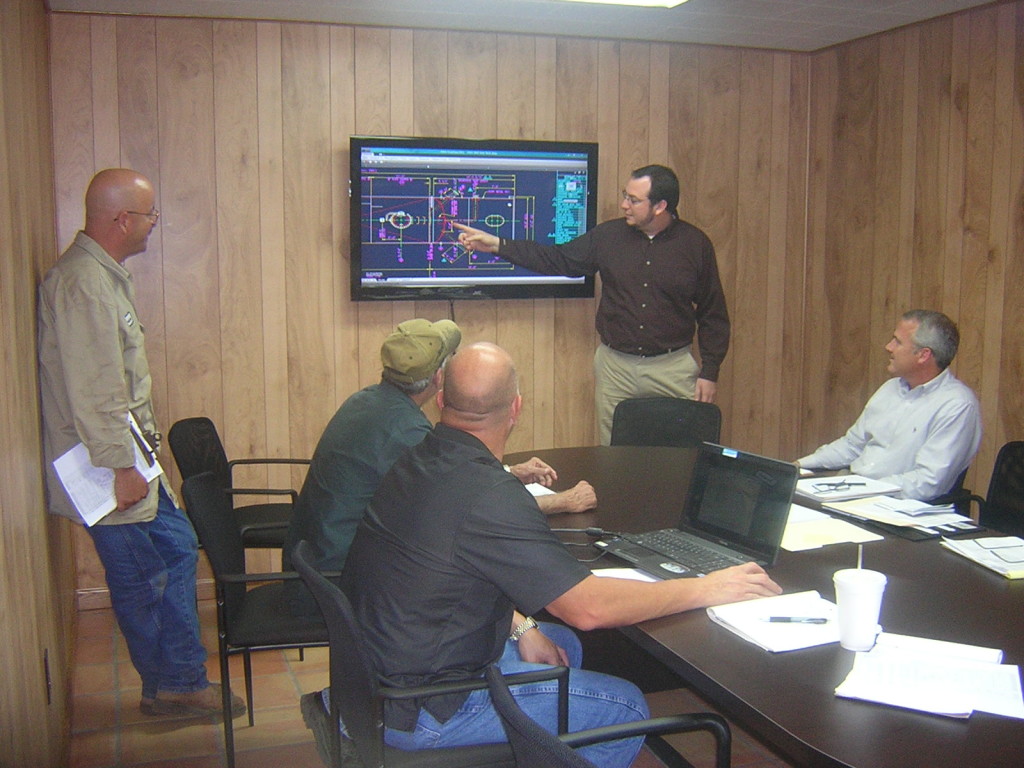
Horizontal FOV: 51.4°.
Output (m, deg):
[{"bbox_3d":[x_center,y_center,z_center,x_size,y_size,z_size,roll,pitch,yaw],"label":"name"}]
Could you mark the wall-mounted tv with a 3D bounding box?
[{"bbox_3d":[-0.159,-0.712,4.624,1.100,0.680,0.100,-2,10,-18],"label":"wall-mounted tv"}]

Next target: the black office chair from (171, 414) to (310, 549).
[{"bbox_3d":[-1.004,0.555,3.970,0.570,0.880,0.560,-2,8,-11],"label":"black office chair"}]

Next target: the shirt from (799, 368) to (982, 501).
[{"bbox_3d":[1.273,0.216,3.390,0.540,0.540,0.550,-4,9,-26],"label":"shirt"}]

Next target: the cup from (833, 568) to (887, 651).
[{"bbox_3d":[0.667,0.431,2.043,0.100,0.152,0.100,0,8,0],"label":"cup"}]

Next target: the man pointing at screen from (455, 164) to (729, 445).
[{"bbox_3d":[0.357,0.007,4.474,1.100,1.820,0.450,1,8,10],"label":"man pointing at screen"}]

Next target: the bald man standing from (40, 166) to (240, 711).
[{"bbox_3d":[-1.126,0.214,3.261,0.550,1.750,0.510,-2,8,-10],"label":"bald man standing"}]

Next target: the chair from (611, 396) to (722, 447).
[{"bbox_3d":[0.637,0.524,4.178,0.570,0.880,0.570,0,8,-1],"label":"chair"}]

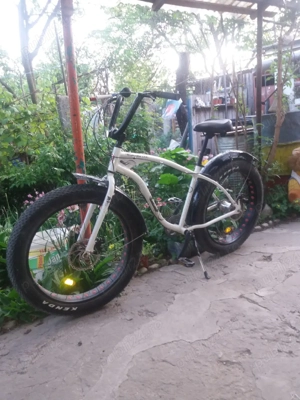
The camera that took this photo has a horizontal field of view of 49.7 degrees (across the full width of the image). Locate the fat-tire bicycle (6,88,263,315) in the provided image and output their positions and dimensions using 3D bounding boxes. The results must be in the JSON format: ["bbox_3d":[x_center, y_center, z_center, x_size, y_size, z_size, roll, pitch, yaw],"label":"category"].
[{"bbox_3d":[0.108,-0.044,2.000,1.910,1.187,0.645,-14,19,-33],"label":"fat-tire bicycle"}]

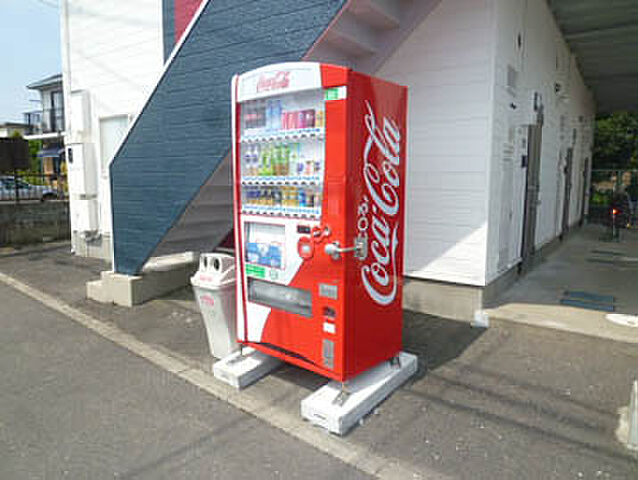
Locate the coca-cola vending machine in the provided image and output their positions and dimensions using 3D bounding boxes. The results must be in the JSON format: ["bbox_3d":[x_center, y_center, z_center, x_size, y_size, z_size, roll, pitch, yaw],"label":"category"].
[{"bbox_3d":[-0.009,-0.133,2.993,0.969,1.800,0.650,6,10,41],"label":"coca-cola vending machine"}]

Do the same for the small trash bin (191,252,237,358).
[{"bbox_3d":[-0.697,0.494,3.382,0.380,0.800,0.370,6,10,41],"label":"small trash bin"}]

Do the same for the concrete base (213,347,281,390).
[{"bbox_3d":[-0.334,0.856,3.339,0.258,0.094,0.991,5,9,34],"label":"concrete base"}]

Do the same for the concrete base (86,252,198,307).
[{"bbox_3d":[-2.086,0.428,5.352,0.760,0.420,1.060,4,8,29],"label":"concrete base"}]

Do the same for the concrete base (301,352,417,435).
[{"bbox_3d":[0.299,0.925,2.818,0.265,0.094,0.991,5,9,35],"label":"concrete base"}]

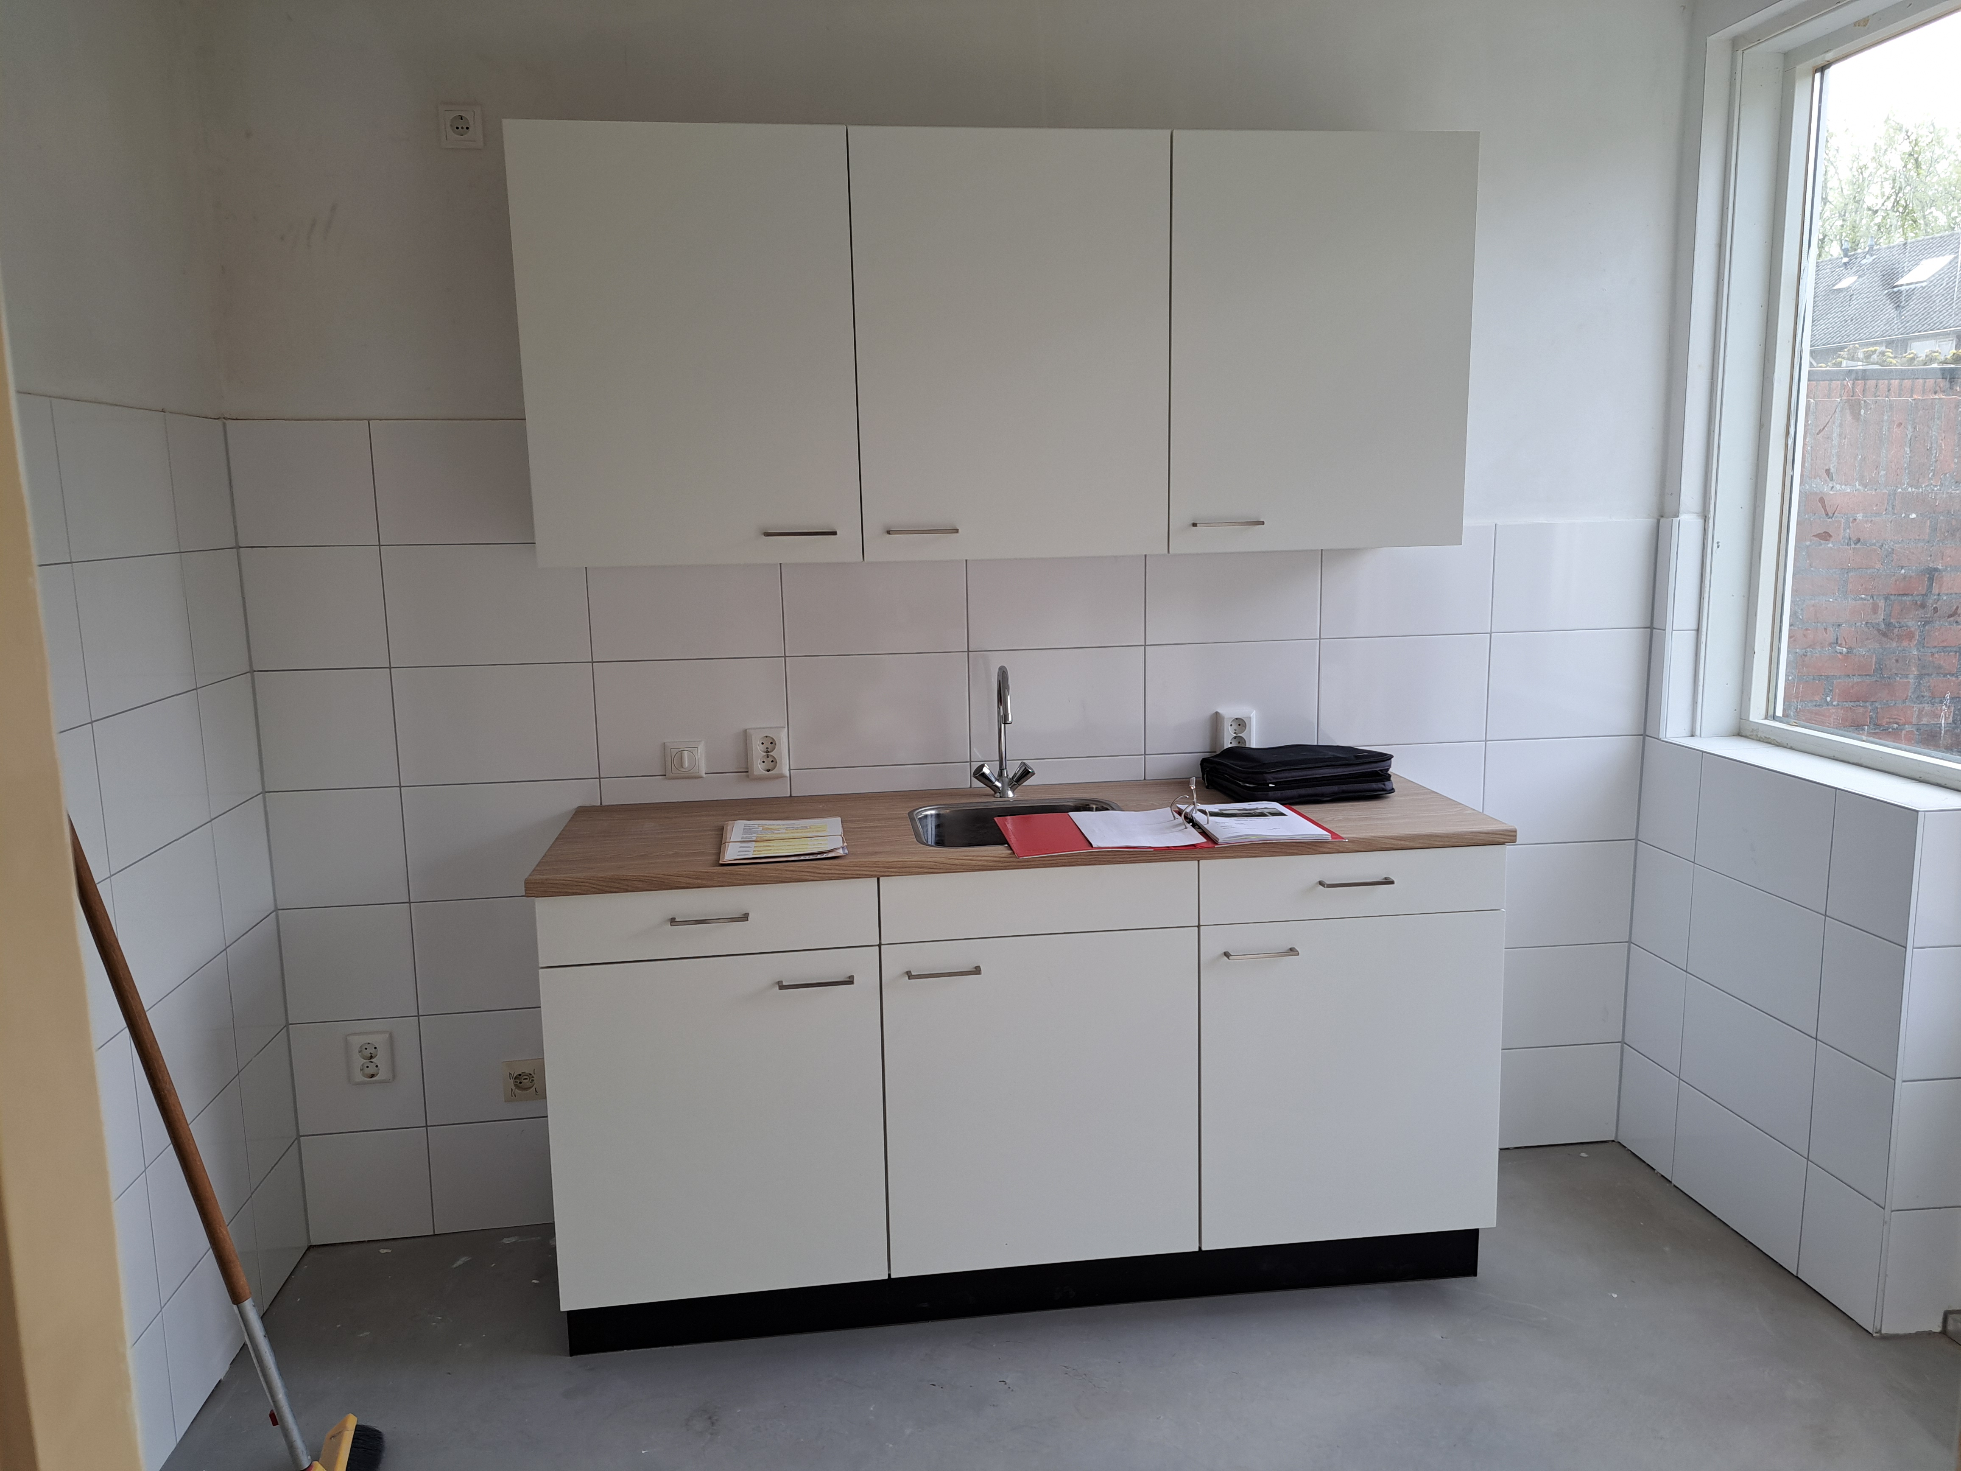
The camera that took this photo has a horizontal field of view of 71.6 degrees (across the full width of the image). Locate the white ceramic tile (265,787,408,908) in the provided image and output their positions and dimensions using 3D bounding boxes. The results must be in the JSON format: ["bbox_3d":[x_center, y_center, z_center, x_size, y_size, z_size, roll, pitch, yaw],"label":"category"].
[{"bbox_3d":[-1.360,0.240,2.886,0.265,0.250,0.010,-2,10,-7],"label":"white ceramic tile"}]

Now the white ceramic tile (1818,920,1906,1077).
[{"bbox_3d":[1.656,0.488,2.551,0.010,0.249,0.198,-2,9,-6],"label":"white ceramic tile"}]

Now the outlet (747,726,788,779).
[{"bbox_3d":[-0.459,0.038,2.933,0.082,0.108,0.020,-2,9,-7],"label":"outlet"}]

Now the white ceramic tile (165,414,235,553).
[{"bbox_3d":[-1.486,-0.480,2.592,0.010,0.250,0.266,-2,9,-8],"label":"white ceramic tile"}]

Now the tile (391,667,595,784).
[{"bbox_3d":[-1.021,-0.023,2.865,0.400,0.249,0.010,-2,9,-7],"label":"tile"}]

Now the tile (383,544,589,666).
[{"bbox_3d":[-1.012,-0.270,2.801,0.396,0.249,0.014,-2,10,-7],"label":"tile"}]

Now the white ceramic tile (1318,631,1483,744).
[{"bbox_3d":[0.961,-0.099,3.090,0.396,0.249,0.014,-2,10,-7],"label":"white ceramic tile"}]

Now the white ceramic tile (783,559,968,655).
[{"bbox_3d":[-0.222,-0.300,2.900,0.396,0.249,0.014,-2,10,-7],"label":"white ceramic tile"}]

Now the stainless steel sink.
[{"bbox_3d":[0.090,0.246,2.705,0.456,0.160,0.387,-2,9,-7],"label":"stainless steel sink"}]

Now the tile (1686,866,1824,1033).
[{"bbox_3d":[1.626,0.443,2.855,0.010,0.250,0.400,-2,9,-7],"label":"tile"}]

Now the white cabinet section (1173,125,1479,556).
[{"bbox_3d":[0.640,-0.777,2.793,0.600,0.779,0.340,-2,9,-7],"label":"white cabinet section"}]

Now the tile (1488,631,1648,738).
[{"bbox_3d":[1.356,-0.114,3.140,0.390,0.249,0.014,-2,10,-7],"label":"tile"}]

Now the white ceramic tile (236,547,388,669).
[{"bbox_3d":[-1.359,-0.258,2.783,0.270,0.249,0.010,-2,9,-7],"label":"white ceramic tile"}]

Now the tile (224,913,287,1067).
[{"bbox_3d":[-1.479,0.520,2.779,0.010,0.250,0.258,-2,10,-8],"label":"tile"}]

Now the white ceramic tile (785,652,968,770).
[{"bbox_3d":[-0.218,-0.054,2.942,0.396,0.249,0.014,-2,10,-7],"label":"white ceramic tile"}]

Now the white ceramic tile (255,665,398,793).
[{"bbox_3d":[-1.364,-0.010,2.844,0.265,0.249,0.010,-2,10,-7],"label":"white ceramic tile"}]

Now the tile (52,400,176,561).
[{"bbox_3d":[-1.420,-0.422,2.238,0.014,0.249,0.393,-2,10,-9],"label":"tile"}]

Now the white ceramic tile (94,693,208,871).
[{"bbox_3d":[-1.426,0.070,2.347,0.010,0.250,0.400,-2,9,-8],"label":"white ceramic tile"}]

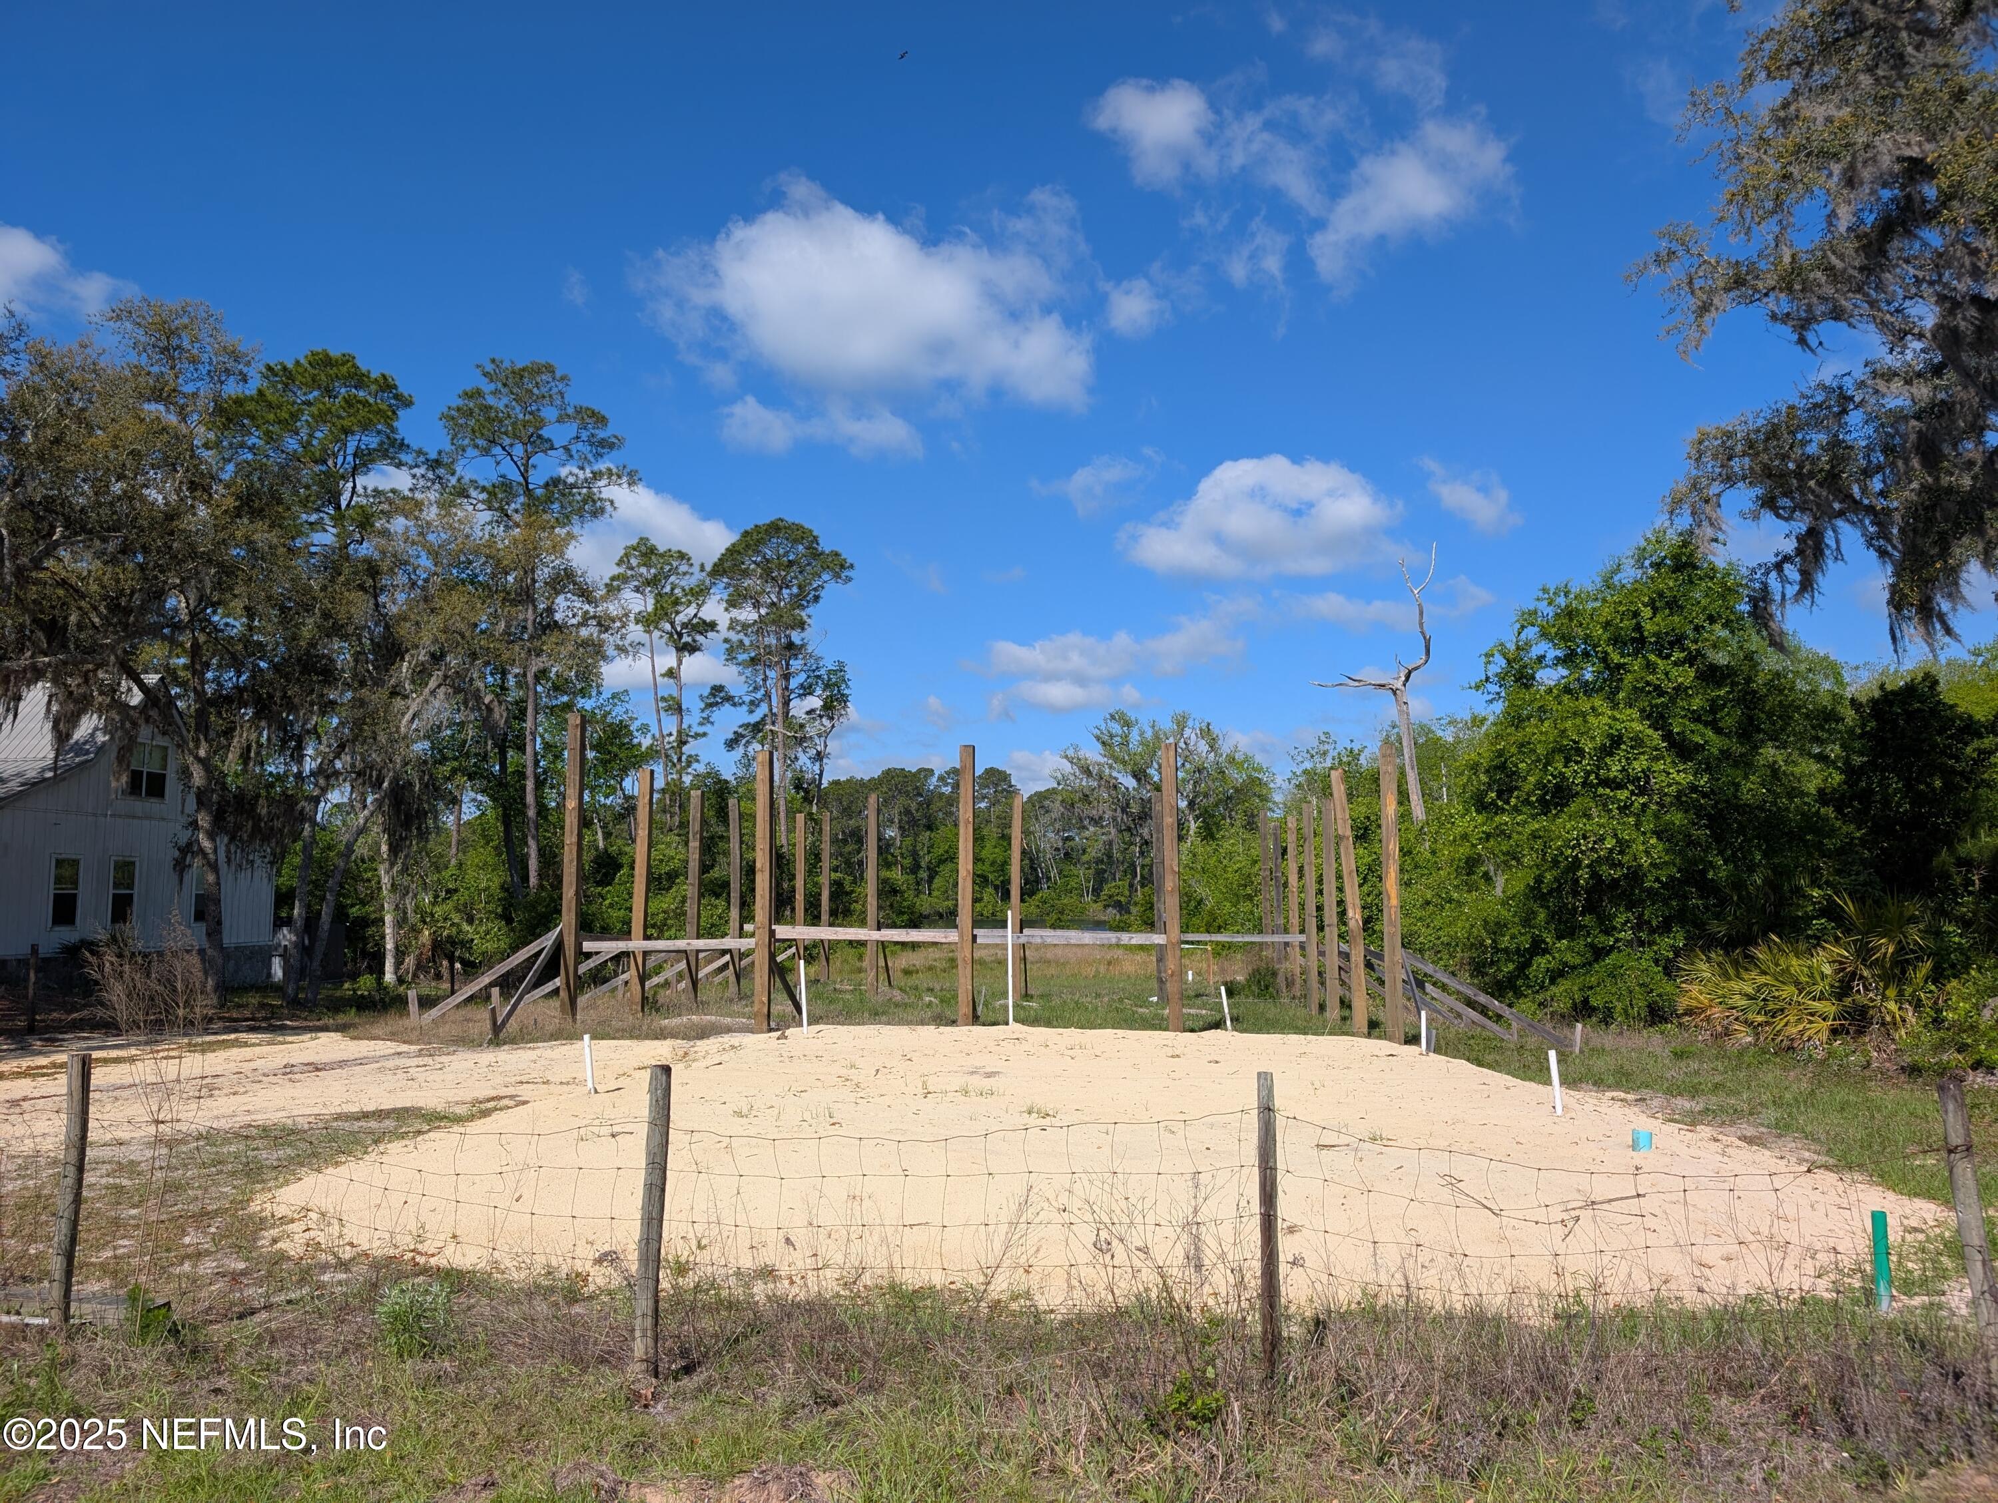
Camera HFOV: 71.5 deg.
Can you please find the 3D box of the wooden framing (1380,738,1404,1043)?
[{"bbox_3d":[4.605,1.639,16.277,0.150,3.554,0.150,-1,-6,5],"label":"wooden framing"}]

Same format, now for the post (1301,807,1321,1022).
[{"bbox_3d":[6.127,3.112,27.238,0.187,4.144,0.187,-1,-6,5],"label":"post"}]

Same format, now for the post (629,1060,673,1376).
[{"bbox_3d":[-1.252,1.712,5.037,0.077,1.125,0.077,1,-6,0],"label":"post"}]

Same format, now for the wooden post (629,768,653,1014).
[{"bbox_3d":[-5.856,2.298,22.791,0.187,4.021,0.187,0,-6,6],"label":"wooden post"}]

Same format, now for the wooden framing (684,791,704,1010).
[{"bbox_3d":[-4.793,2.268,21.571,0.145,3.428,0.145,-1,-6,5],"label":"wooden framing"}]

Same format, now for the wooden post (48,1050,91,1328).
[{"bbox_3d":[-3.892,1.834,5.807,0.088,1.140,0.088,0,-6,0],"label":"wooden post"}]

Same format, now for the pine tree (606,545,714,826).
[{"bbox_3d":[-18.437,-1.094,79.122,6.000,22.491,5.500,0,-6,0],"label":"pine tree"}]

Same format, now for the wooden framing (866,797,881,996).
[{"bbox_3d":[-2.542,2.903,28.092,0.187,4.074,0.187,-1,-6,5],"label":"wooden framing"}]

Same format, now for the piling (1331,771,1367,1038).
[{"bbox_3d":[5.481,2.377,21.672,0.187,4.167,0.187,-4,-6,5],"label":"piling"}]

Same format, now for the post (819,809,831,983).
[{"bbox_3d":[-3.865,3.228,30.791,0.145,3.826,0.145,-1,-6,5],"label":"post"}]

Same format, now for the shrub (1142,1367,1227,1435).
[{"bbox_3d":[0.625,2.182,4.661,0.270,0.222,0.260,0,-6,0],"label":"shrub"}]

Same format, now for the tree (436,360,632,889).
[{"bbox_3d":[-18.526,-4.236,56.195,7.600,23.943,7.000,0,-6,0],"label":"tree"}]

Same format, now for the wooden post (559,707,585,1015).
[{"bbox_3d":[-5.760,1.555,18.757,0.187,4.156,0.187,-1,-6,5],"label":"wooden post"}]

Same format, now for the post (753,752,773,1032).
[{"bbox_3d":[-3.348,1.990,19.724,0.187,3.998,0.187,-1,-6,5],"label":"post"}]

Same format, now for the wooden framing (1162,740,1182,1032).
[{"bbox_3d":[2.406,1.880,19.179,0.187,3.997,0.187,-1,-6,5],"label":"wooden framing"}]

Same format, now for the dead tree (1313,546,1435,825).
[{"bbox_3d":[12.526,-0.161,42.618,3.600,12.391,2.500,0,-6,0],"label":"dead tree"}]

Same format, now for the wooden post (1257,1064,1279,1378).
[{"bbox_3d":[0.978,1.723,5.036,0.062,1.102,0.062,0,-6,0],"label":"wooden post"}]

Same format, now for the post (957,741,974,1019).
[{"bbox_3d":[-0.401,1.641,16.472,0.145,3.449,0.145,-1,-6,5],"label":"post"}]

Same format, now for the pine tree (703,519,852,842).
[{"bbox_3d":[-10.571,-0.725,66.387,6.708,20.496,6.700,1,-6,-9],"label":"pine tree"}]

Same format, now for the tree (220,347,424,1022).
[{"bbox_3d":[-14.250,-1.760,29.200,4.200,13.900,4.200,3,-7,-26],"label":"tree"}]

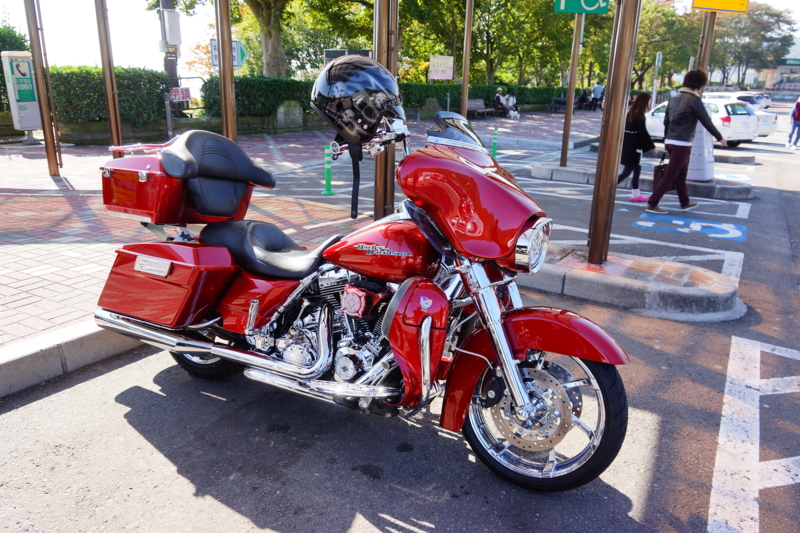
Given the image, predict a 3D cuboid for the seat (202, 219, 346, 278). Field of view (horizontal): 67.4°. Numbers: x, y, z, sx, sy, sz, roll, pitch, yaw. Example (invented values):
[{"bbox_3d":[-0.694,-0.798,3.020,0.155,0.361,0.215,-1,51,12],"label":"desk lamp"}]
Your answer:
[{"bbox_3d":[-0.581,-0.088,2.749,0.710,0.230,0.360,10,8,26],"label":"seat"}]

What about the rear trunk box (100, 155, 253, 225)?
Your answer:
[{"bbox_3d":[-1.093,-0.383,2.988,0.460,0.310,0.560,10,8,26],"label":"rear trunk box"}]

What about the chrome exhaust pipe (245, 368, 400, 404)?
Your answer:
[{"bbox_3d":[-0.343,0.455,2.378,0.670,0.110,0.130,10,8,26],"label":"chrome exhaust pipe"}]

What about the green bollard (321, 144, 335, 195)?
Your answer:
[{"bbox_3d":[-0.993,-1.319,8.190,0.200,0.650,0.200,2,17,0],"label":"green bollard"}]

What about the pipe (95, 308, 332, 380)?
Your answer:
[{"bbox_3d":[-0.846,0.219,2.600,1.290,0.340,0.140,10,8,26],"label":"pipe"}]

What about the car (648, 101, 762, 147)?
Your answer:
[{"bbox_3d":[10.050,-5.040,20.900,1.700,1.480,4.400,-5,18,-21],"label":"car"}]

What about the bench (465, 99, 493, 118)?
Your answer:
[{"bbox_3d":[3.380,-6.696,25.500,0.600,0.800,1.500,13,21,33],"label":"bench"}]

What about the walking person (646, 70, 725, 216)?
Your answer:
[{"bbox_3d":[3.715,-1.601,7.724,0.800,1.750,0.520,-5,18,-21],"label":"walking person"}]

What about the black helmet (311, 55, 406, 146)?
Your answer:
[{"bbox_3d":[-0.143,-0.570,2.060,0.300,0.260,0.250,16,17,-4],"label":"black helmet"}]

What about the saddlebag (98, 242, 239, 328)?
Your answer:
[{"bbox_3d":[-1.007,0.071,2.632,0.630,0.315,0.230,10,8,26],"label":"saddlebag"}]

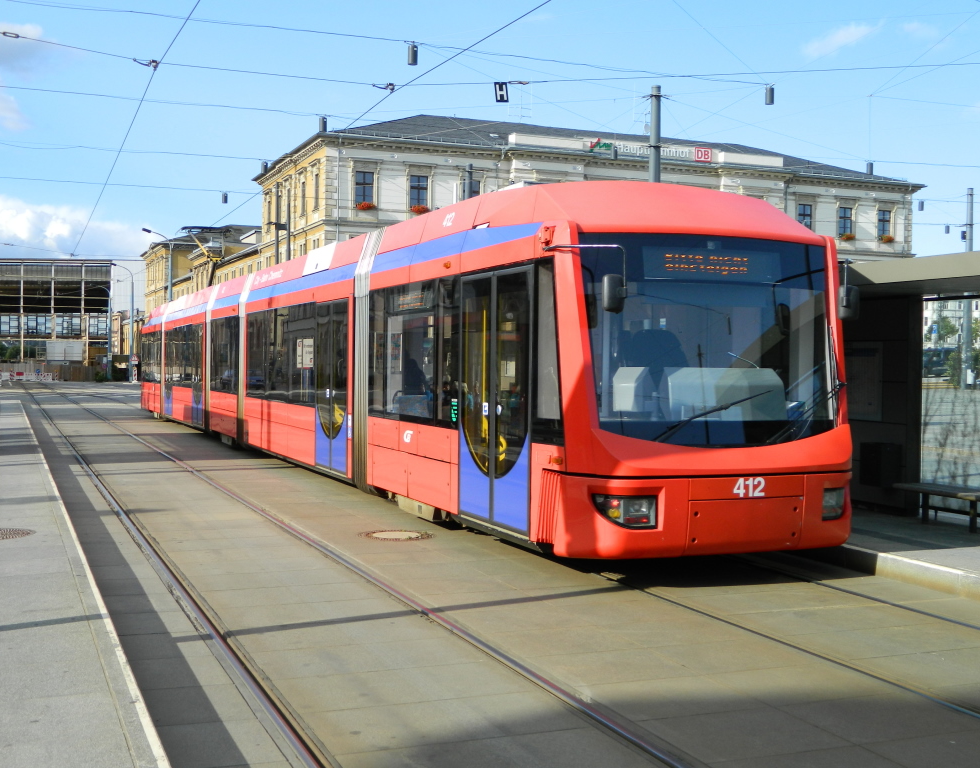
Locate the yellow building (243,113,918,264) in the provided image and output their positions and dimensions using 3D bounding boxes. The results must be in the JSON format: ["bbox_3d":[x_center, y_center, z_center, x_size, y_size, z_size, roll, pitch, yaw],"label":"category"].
[{"bbox_3d":[7.470,-9.222,89.945,46.200,19.192,20.700,0,1,-22],"label":"yellow building"}]

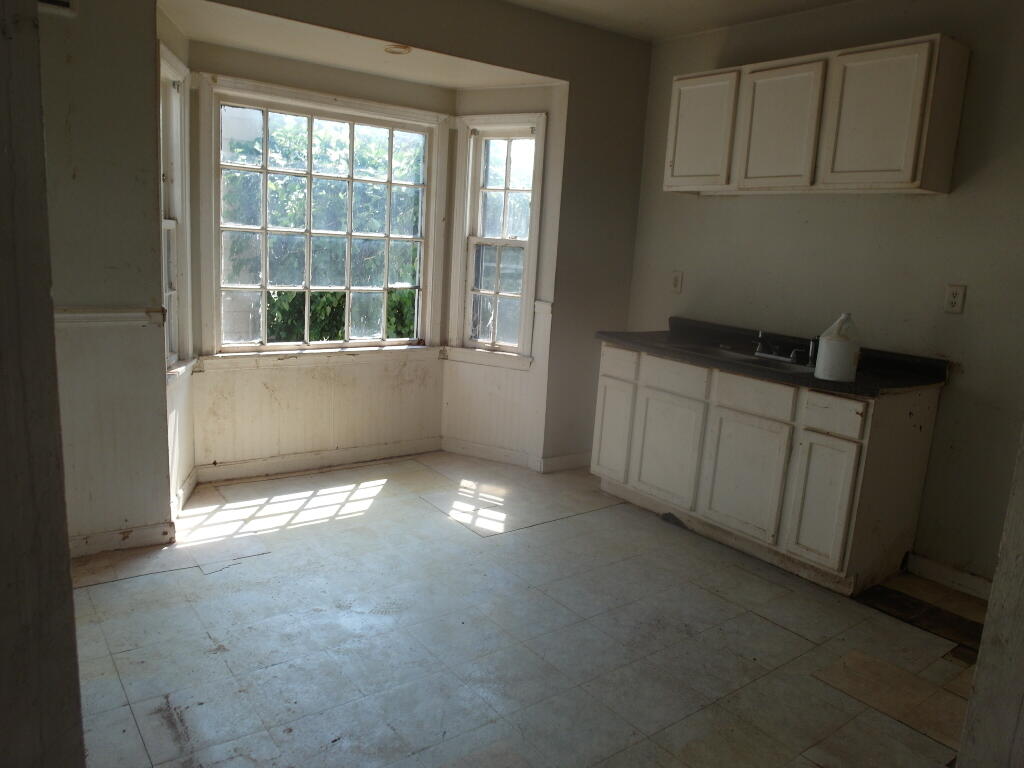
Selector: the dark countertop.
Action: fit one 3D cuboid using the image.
[{"bbox_3d":[1.232,-0.172,3.655,0.635,0.135,1.647,-5,13,-36],"label":"dark countertop"}]

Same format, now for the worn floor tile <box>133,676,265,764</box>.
[{"bbox_3d":[-0.914,0.971,2.064,0.304,0.010,0.304,-5,13,-36],"label":"worn floor tile"}]

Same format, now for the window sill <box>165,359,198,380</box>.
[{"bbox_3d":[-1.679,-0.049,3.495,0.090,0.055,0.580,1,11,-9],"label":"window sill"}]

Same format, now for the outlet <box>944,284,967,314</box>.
[{"bbox_3d":[1.927,-0.369,3.095,0.009,0.120,0.078,-4,13,-37],"label":"outlet"}]

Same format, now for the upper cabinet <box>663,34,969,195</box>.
[{"bbox_3d":[1.384,-1.234,3.486,0.320,0.610,1.375,-4,13,-37],"label":"upper cabinet"}]

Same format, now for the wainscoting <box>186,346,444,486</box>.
[{"bbox_3d":[-1.093,0.158,4.323,1.600,0.705,0.030,-4,13,-37],"label":"wainscoting"}]

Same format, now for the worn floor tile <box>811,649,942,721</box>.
[{"bbox_3d":[1.248,1.019,2.436,0.304,0.010,0.304,-5,13,-36],"label":"worn floor tile"}]

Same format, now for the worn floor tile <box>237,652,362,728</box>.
[{"bbox_3d":[-0.653,0.930,2.176,0.305,0.006,0.305,-4,13,-37],"label":"worn floor tile"}]

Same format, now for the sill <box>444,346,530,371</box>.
[{"bbox_3d":[-0.176,-0.157,4.616,0.655,0.095,0.060,8,12,24],"label":"sill"}]

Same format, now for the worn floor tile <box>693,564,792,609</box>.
[{"bbox_3d":[0.978,0.881,3.064,0.305,0.006,0.305,-4,13,-37],"label":"worn floor tile"}]

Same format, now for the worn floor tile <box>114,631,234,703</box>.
[{"bbox_3d":[-1.064,0.884,2.227,0.305,0.006,0.305,-4,13,-37],"label":"worn floor tile"}]

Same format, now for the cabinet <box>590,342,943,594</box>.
[{"bbox_3d":[1.190,0.325,3.731,0.597,0.872,1.597,-5,13,-36],"label":"cabinet"}]

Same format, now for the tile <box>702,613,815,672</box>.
[{"bbox_3d":[0.920,0.960,2.660,0.304,0.010,0.304,-5,13,-36],"label":"tile"}]

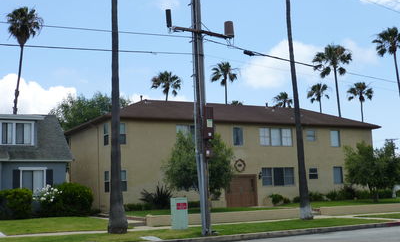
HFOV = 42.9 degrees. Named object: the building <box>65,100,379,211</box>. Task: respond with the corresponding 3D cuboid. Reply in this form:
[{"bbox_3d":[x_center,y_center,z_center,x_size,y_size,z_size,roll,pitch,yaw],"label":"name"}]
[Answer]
[{"bbox_3d":[2.186,2.471,38.158,22.700,7.450,9.500,2,-9,-30],"label":"building"}]

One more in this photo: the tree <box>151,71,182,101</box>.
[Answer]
[{"bbox_3d":[-3.745,1.705,58.982,3.600,15.239,3.600,2,-9,-30],"label":"tree"}]

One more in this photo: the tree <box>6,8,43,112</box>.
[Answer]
[{"bbox_3d":[-18.921,-1.607,53.408,3.900,21.573,3.700,2,-9,-30],"label":"tree"}]

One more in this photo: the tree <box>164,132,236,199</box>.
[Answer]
[{"bbox_3d":[0.052,2.797,28.495,4.000,4.562,4.000,-2,-8,0],"label":"tree"}]

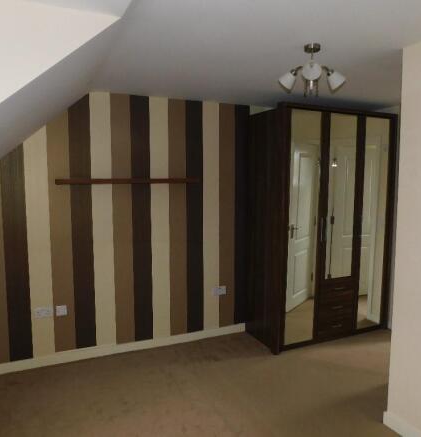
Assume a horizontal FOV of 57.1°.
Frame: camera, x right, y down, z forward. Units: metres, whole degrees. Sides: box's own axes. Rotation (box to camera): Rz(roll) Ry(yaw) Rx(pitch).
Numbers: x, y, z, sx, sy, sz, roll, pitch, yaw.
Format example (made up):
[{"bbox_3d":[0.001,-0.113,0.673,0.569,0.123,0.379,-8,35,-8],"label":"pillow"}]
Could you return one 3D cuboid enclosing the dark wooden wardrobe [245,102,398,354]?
[{"bbox_3d":[1.120,0.073,3.973,1.411,2.248,0.574,-2,6,-23],"label":"dark wooden wardrobe"}]

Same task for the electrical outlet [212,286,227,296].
[{"bbox_3d":[0.093,0.736,3.903,0.145,0.086,0.013,-2,6,-23],"label":"electrical outlet"}]

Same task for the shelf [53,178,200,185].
[{"bbox_3d":[-0.688,-0.320,3.355,1.199,0.041,0.219,-2,6,-23],"label":"shelf"}]

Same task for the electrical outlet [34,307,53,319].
[{"bbox_3d":[-1.402,0.797,3.259,0.141,0.088,0.013,-2,6,-23],"label":"electrical outlet"}]

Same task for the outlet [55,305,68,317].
[{"bbox_3d":[-1.272,0.791,3.315,0.086,0.088,0.013,-2,6,-23],"label":"outlet"}]

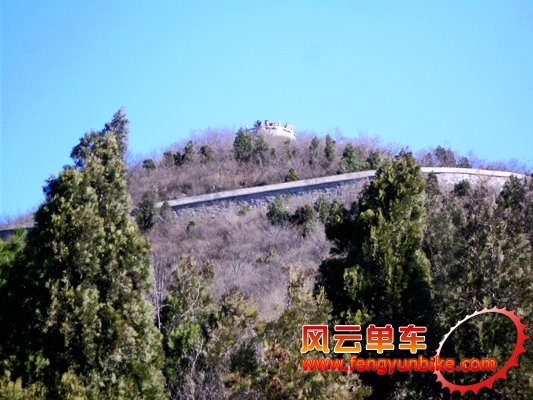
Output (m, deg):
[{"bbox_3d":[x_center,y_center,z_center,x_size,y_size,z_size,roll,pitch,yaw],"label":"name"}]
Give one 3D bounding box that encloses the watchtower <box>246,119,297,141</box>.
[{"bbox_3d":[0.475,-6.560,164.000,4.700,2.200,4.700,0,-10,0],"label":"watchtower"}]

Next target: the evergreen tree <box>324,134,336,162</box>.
[{"bbox_3d":[5.899,-4.701,159.000,1.200,2.700,1.200,0,-10,0],"label":"evergreen tree"}]

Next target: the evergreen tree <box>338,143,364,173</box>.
[{"bbox_3d":[7.638,-3.774,155.000,2.400,2.800,2.300,0,-10,0],"label":"evergreen tree"}]

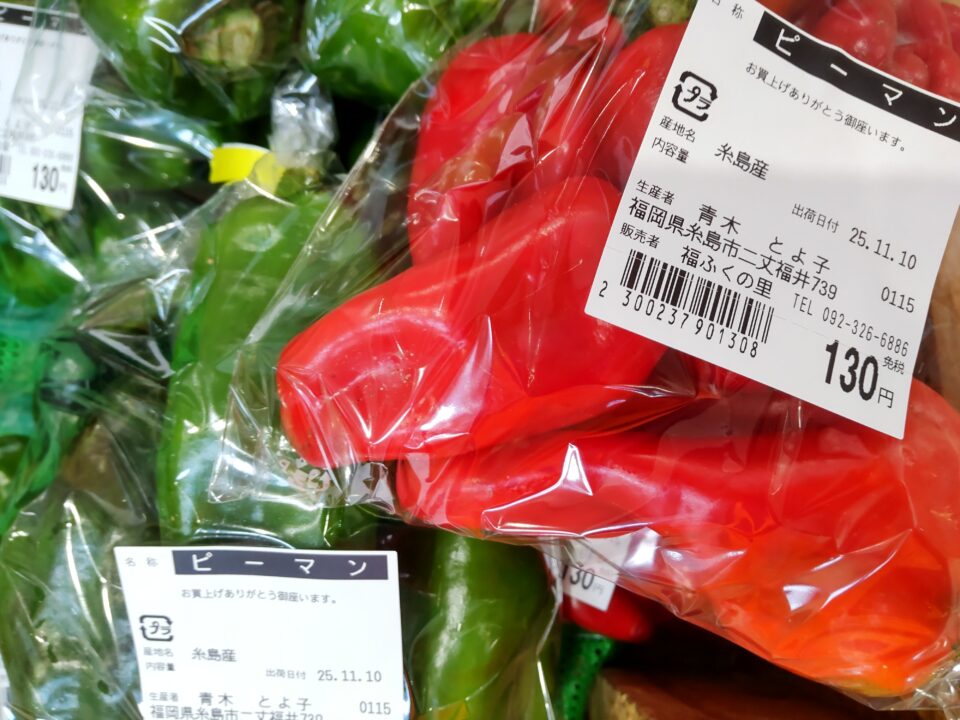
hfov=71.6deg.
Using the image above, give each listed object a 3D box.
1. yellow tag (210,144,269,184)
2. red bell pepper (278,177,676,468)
[{"bbox_3d":[-0.062,-0.051,0.172,0.017,0.003,0.009,2,90,-6],"label":"yellow tag"},{"bbox_3d":[0.001,-0.006,0.130,0.084,0.043,0.043,-30,90,0],"label":"red bell pepper"}]

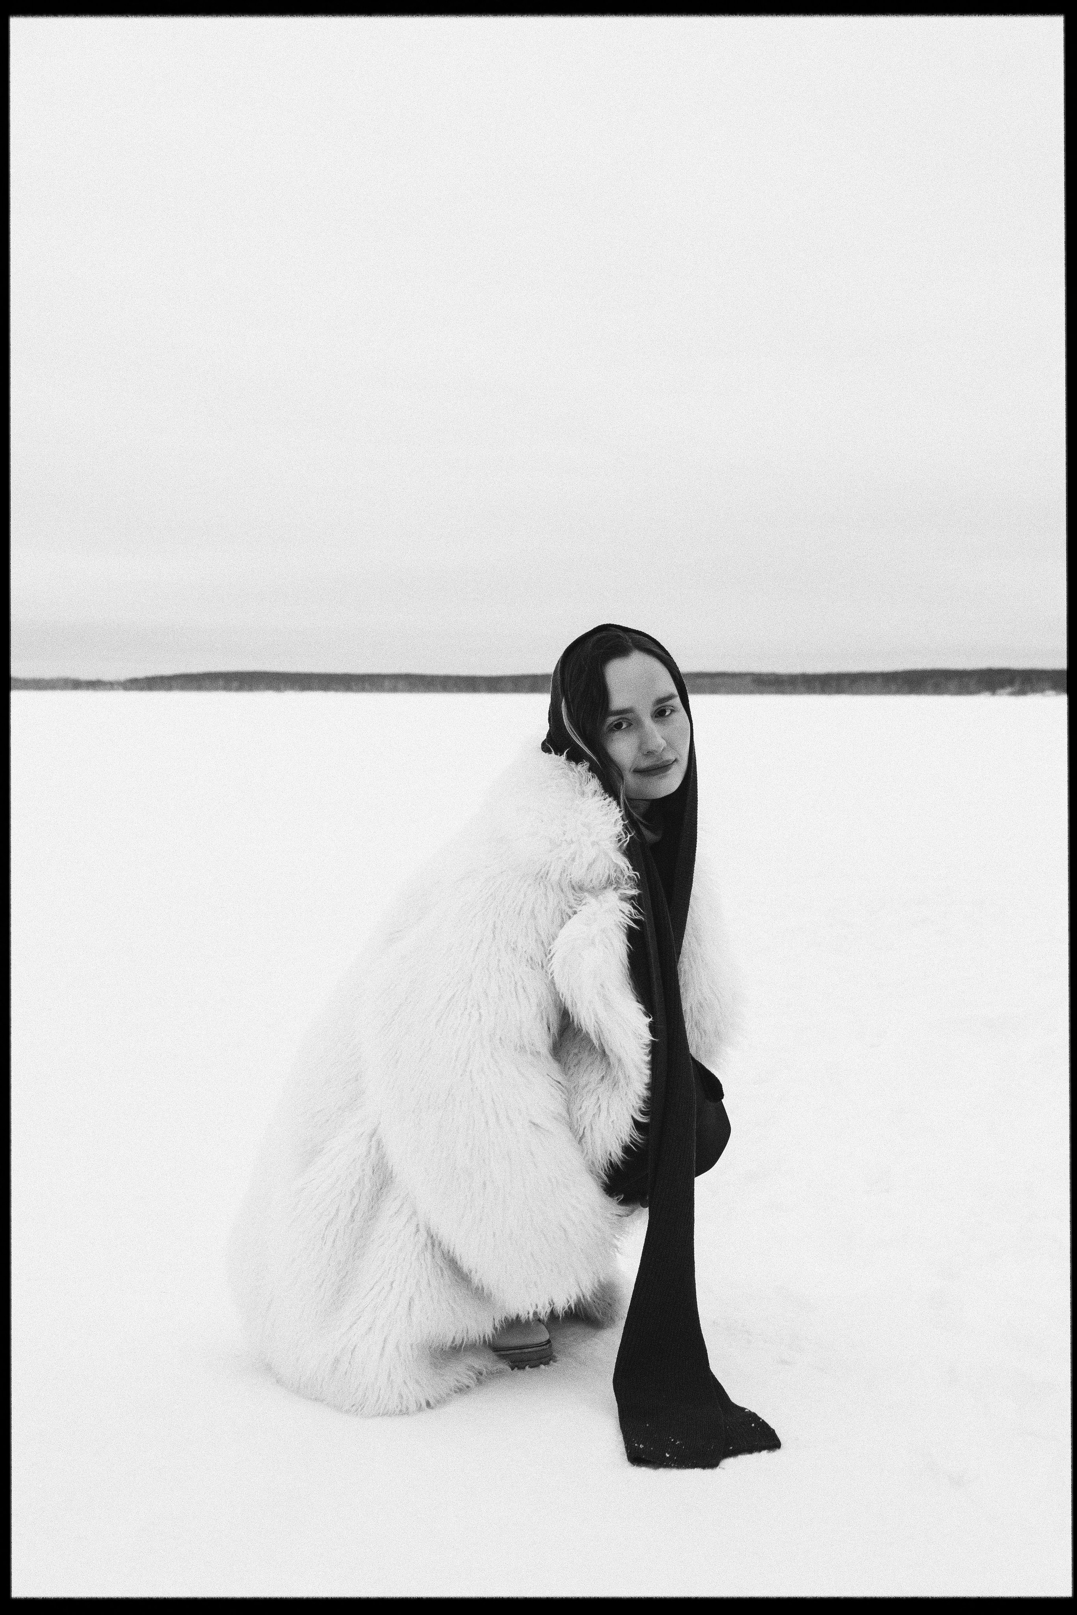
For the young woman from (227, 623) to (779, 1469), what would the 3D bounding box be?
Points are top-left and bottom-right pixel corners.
[{"bbox_3d":[-0.038,0.242,2.148,0.710,0.970,0.560,3,5,33],"label":"young woman"}]

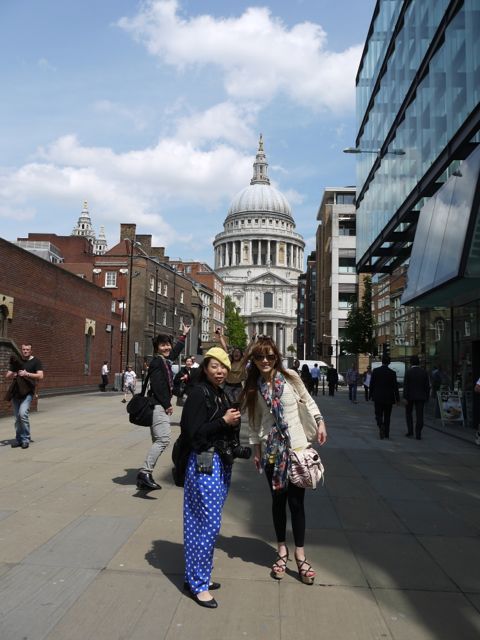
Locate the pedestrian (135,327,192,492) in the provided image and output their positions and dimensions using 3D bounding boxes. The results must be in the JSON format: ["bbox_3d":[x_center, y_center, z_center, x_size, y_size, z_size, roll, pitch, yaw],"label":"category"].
[{"bbox_3d":[-0.840,0.950,5.720,0.600,1.840,0.500,-1,-6,22],"label":"pedestrian"}]

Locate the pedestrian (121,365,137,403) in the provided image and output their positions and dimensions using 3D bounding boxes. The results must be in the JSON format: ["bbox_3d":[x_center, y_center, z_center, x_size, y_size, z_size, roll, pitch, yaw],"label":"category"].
[{"bbox_3d":[-4.530,2.525,21.273,0.500,1.550,0.520,-1,-6,23],"label":"pedestrian"}]

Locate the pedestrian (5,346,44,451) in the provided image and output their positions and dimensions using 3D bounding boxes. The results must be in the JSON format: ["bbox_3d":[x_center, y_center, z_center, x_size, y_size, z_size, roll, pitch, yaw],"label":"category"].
[{"bbox_3d":[-3.811,1.348,9.270,0.600,1.770,0.450,2,-5,-12],"label":"pedestrian"}]

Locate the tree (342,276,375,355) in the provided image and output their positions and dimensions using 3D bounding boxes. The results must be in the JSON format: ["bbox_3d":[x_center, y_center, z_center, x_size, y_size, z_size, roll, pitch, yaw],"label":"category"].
[{"bbox_3d":[8.108,0.879,35.353,2.200,7.800,2.200,1,-5,3],"label":"tree"}]

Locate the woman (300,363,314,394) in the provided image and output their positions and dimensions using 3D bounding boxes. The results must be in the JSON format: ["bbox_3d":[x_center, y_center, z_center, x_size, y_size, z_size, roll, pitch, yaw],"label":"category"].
[{"bbox_3d":[3.573,3.165,27.375,0.580,1.660,0.450,1,-5,3],"label":"woman"}]

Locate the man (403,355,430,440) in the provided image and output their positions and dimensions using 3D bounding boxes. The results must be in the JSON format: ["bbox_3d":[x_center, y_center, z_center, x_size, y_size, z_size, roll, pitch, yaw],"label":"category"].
[{"bbox_3d":[3.784,1.644,11.138,0.540,1.760,0.420,1,-5,3],"label":"man"}]

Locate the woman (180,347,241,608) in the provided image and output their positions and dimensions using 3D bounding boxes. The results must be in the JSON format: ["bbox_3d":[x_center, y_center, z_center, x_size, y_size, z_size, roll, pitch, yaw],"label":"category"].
[{"bbox_3d":[-0.188,0.995,3.436,0.390,1.620,0.440,-4,-7,42],"label":"woman"}]

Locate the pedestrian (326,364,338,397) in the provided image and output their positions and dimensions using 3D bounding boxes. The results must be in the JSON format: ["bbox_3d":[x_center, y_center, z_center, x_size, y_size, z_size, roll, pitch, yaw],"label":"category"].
[{"bbox_3d":[5.074,3.311,28.382,0.560,1.750,0.380,1,-5,3],"label":"pedestrian"}]

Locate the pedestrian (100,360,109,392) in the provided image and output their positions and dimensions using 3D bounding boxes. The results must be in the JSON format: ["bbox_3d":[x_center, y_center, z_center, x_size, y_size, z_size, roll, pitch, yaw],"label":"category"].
[{"bbox_3d":[-7.416,3.094,28.481,0.440,1.720,0.480,3,-6,-18],"label":"pedestrian"}]

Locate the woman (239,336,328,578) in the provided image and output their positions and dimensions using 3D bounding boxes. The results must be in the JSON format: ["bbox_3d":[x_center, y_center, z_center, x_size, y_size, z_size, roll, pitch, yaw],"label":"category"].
[{"bbox_3d":[0.322,0.963,3.749,0.570,1.670,0.430,1,-5,3],"label":"woman"}]

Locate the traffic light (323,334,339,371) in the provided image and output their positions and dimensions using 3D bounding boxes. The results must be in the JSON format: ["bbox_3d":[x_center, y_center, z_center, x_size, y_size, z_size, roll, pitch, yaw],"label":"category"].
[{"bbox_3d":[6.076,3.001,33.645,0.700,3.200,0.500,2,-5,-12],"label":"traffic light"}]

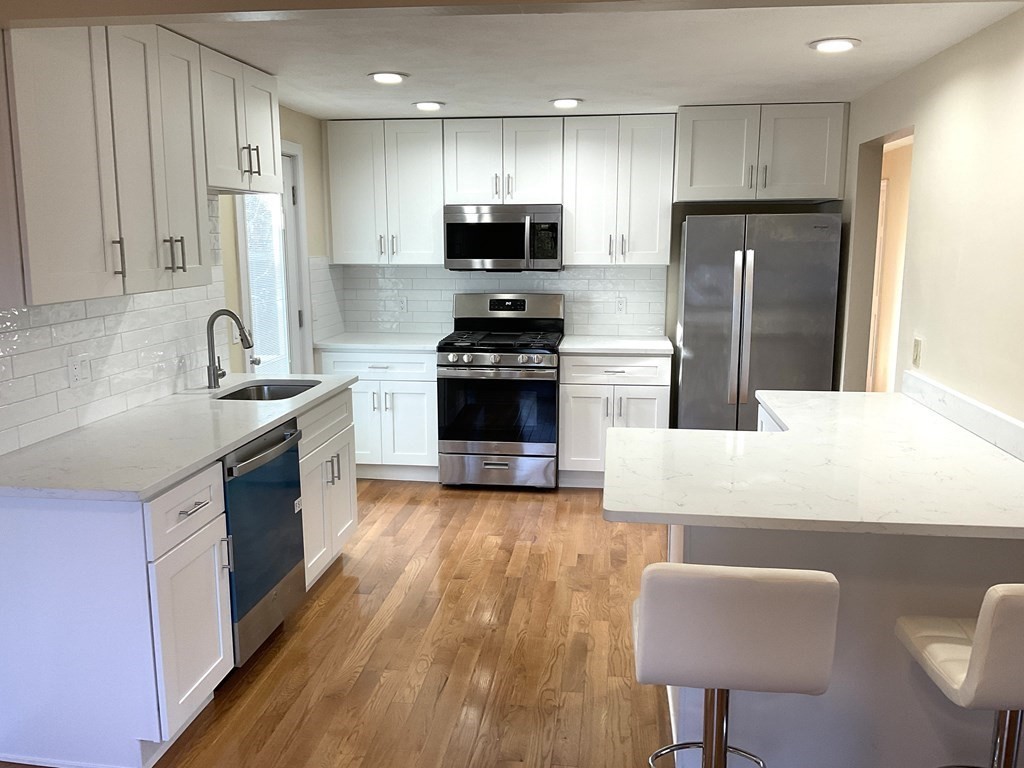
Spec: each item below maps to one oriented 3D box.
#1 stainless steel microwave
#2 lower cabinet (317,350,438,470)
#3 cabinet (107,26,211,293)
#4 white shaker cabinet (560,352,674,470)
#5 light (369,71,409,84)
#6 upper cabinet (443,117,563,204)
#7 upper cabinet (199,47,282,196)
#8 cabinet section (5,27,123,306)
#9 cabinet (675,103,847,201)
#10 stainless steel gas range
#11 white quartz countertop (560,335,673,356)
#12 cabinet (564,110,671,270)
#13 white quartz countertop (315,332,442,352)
[{"bbox_3d":[-0.036,-0.965,5.678,0.756,0.415,0.410,1,10,6],"label":"stainless steel microwave"},{"bbox_3d":[-0.818,0.123,5.851,0.772,0.803,0.617,1,10,6],"label":"lower cabinet"},{"bbox_3d":[-1.400,-0.800,3.091,0.330,0.909,0.620,1,10,7],"label":"cabinet"},{"bbox_3d":[0.664,0.144,5.551,0.668,0.771,0.630,1,10,8],"label":"white shaker cabinet"},{"bbox_3d":[-0.573,-1.425,4.000,0.190,0.022,0.190,1,10,6],"label":"light"},{"bbox_3d":[-0.028,-1.420,5.530,0.764,0.531,0.330,1,10,8],"label":"upper cabinet"},{"bbox_3d":[-1.304,-1.096,3.685,0.338,0.532,0.737,1,10,8],"label":"upper cabinet"},{"bbox_3d":[-1.471,-0.707,2.567,0.330,0.909,0.455,1,10,7],"label":"cabinet section"},{"bbox_3d":[1.441,-1.358,5.165,0.912,0.532,0.655,1,10,8],"label":"cabinet"},{"bbox_3d":[-0.053,0.032,5.696,0.756,1.208,0.715,1,10,6],"label":"stainless steel gas range"},{"bbox_3d":[0.677,-0.255,5.608,0.694,0.032,0.650,1,10,6],"label":"white quartz countertop"},{"bbox_3d":[0.683,-1.217,5.465,0.672,0.912,0.330,1,10,8],"label":"cabinet"},{"bbox_3d":[-0.830,-0.286,5.768,0.796,0.032,0.650,1,10,6],"label":"white quartz countertop"}]

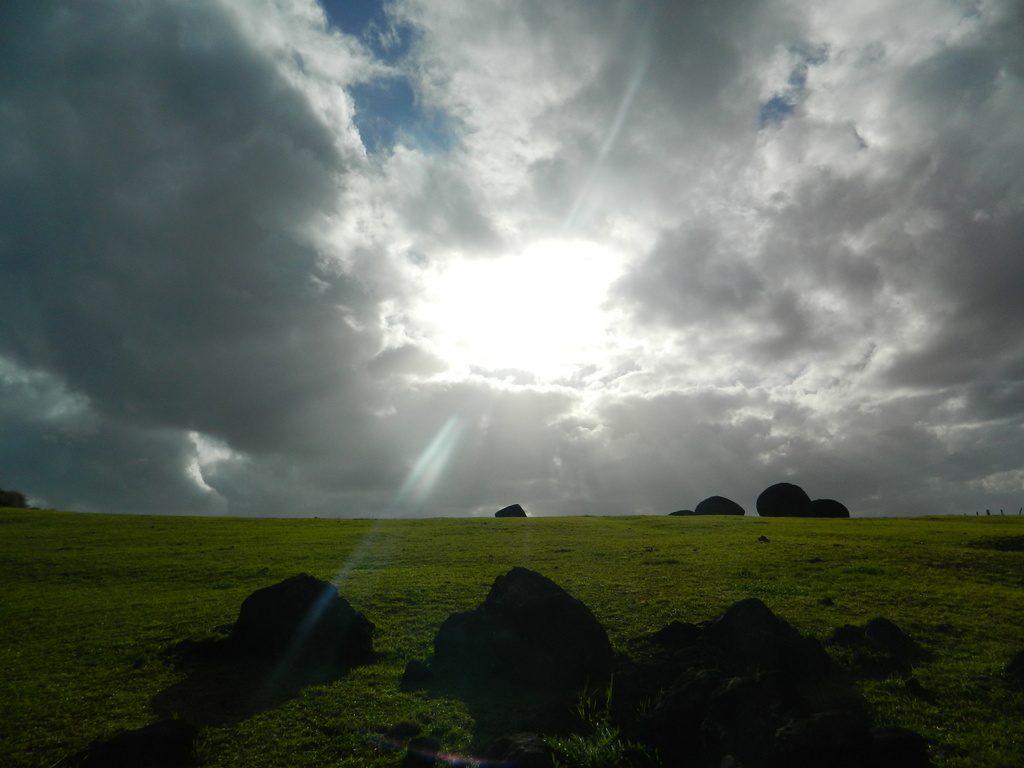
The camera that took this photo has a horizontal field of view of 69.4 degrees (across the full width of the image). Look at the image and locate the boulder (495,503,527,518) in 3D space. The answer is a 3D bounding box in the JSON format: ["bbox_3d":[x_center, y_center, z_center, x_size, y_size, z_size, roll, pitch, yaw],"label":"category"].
[{"bbox_3d":[-0.037,4.664,27.000,1.170,0.570,1.000,0,-11,0],"label":"boulder"}]

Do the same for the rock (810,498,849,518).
[{"bbox_3d":[12.759,5.122,30.000,1.950,0.910,1.700,0,-10,0],"label":"rock"}]

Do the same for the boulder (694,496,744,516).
[{"bbox_3d":[7.876,4.676,28.000,1.930,0.830,1.600,0,-11,0],"label":"boulder"}]

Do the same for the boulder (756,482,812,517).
[{"bbox_3d":[10.686,4.618,29.000,2.200,1.470,2.000,0,-10,0],"label":"boulder"}]

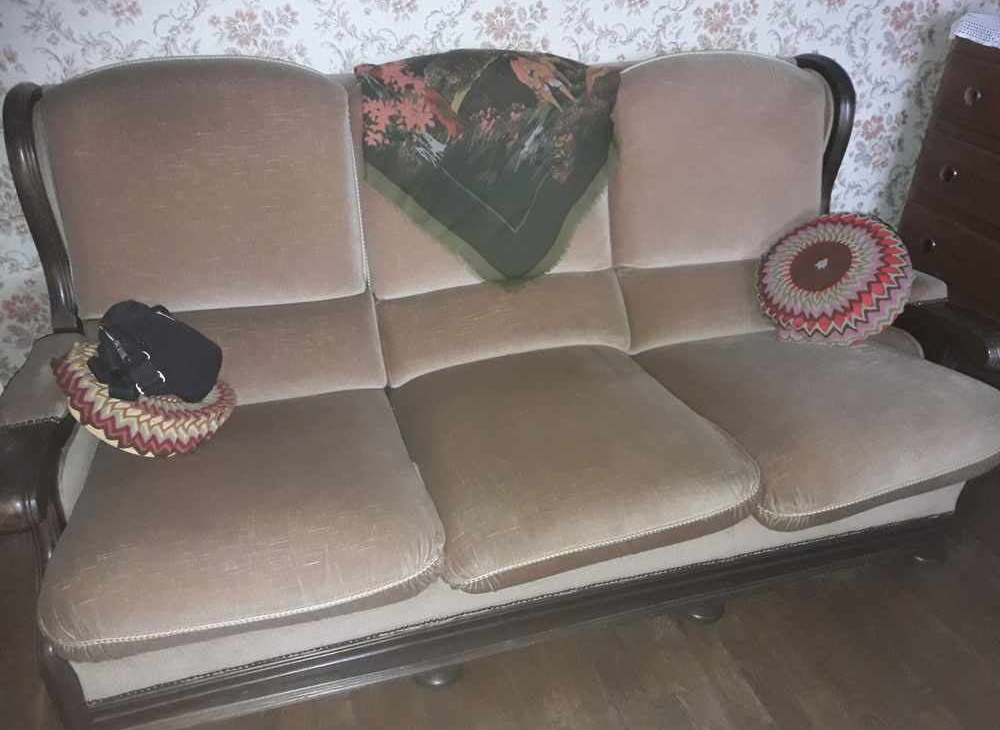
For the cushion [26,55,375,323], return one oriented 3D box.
[{"bbox_3d":[-0.568,-0.355,1.607,0.565,0.477,0.146,-7,13,-17],"label":"cushion"}]

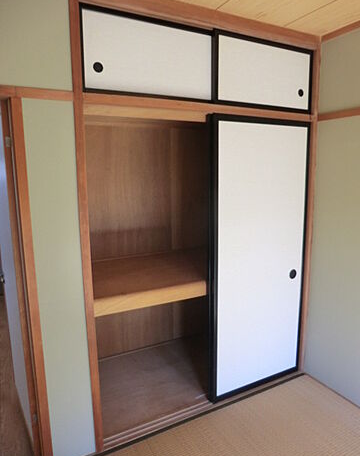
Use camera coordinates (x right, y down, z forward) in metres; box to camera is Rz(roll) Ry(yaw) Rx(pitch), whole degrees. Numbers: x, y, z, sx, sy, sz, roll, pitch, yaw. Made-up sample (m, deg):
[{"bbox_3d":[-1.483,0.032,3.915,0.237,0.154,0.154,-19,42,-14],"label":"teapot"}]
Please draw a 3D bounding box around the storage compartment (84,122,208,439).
[{"bbox_3d":[-0.311,0.232,2.235,0.718,1.798,0.873,-5,10,-26],"label":"storage compartment"}]

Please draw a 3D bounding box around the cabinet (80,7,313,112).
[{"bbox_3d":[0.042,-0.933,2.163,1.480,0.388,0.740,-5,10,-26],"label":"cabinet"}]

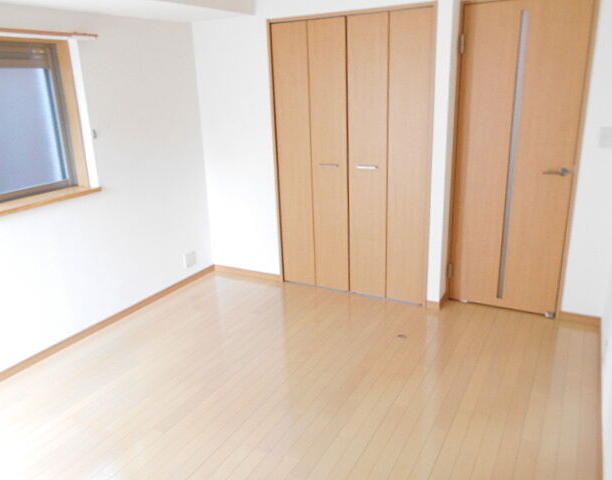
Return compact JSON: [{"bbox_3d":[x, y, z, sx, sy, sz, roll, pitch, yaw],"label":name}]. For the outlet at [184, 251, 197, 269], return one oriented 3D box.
[{"bbox_3d":[-0.985,0.167,4.131,0.012,0.120,0.120,7,20,29],"label":"outlet"}]

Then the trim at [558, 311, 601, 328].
[{"bbox_3d":[1.820,0.529,3.190,0.240,0.062,0.015,7,20,29],"label":"trim"}]

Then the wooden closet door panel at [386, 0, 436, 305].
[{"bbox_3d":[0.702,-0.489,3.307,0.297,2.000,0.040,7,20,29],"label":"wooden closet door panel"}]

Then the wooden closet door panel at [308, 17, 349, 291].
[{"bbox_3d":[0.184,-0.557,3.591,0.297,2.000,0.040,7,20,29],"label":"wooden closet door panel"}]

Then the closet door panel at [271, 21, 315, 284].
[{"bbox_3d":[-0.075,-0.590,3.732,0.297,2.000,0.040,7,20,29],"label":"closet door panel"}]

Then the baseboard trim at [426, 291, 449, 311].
[{"bbox_3d":[0.959,0.457,3.532,0.102,0.062,0.167,7,20,29],"label":"baseboard trim"}]

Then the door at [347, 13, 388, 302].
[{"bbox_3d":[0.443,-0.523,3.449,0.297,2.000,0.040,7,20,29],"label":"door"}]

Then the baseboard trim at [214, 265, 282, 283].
[{"bbox_3d":[-0.519,0.291,4.259,0.723,0.060,0.015,7,20,29],"label":"baseboard trim"}]

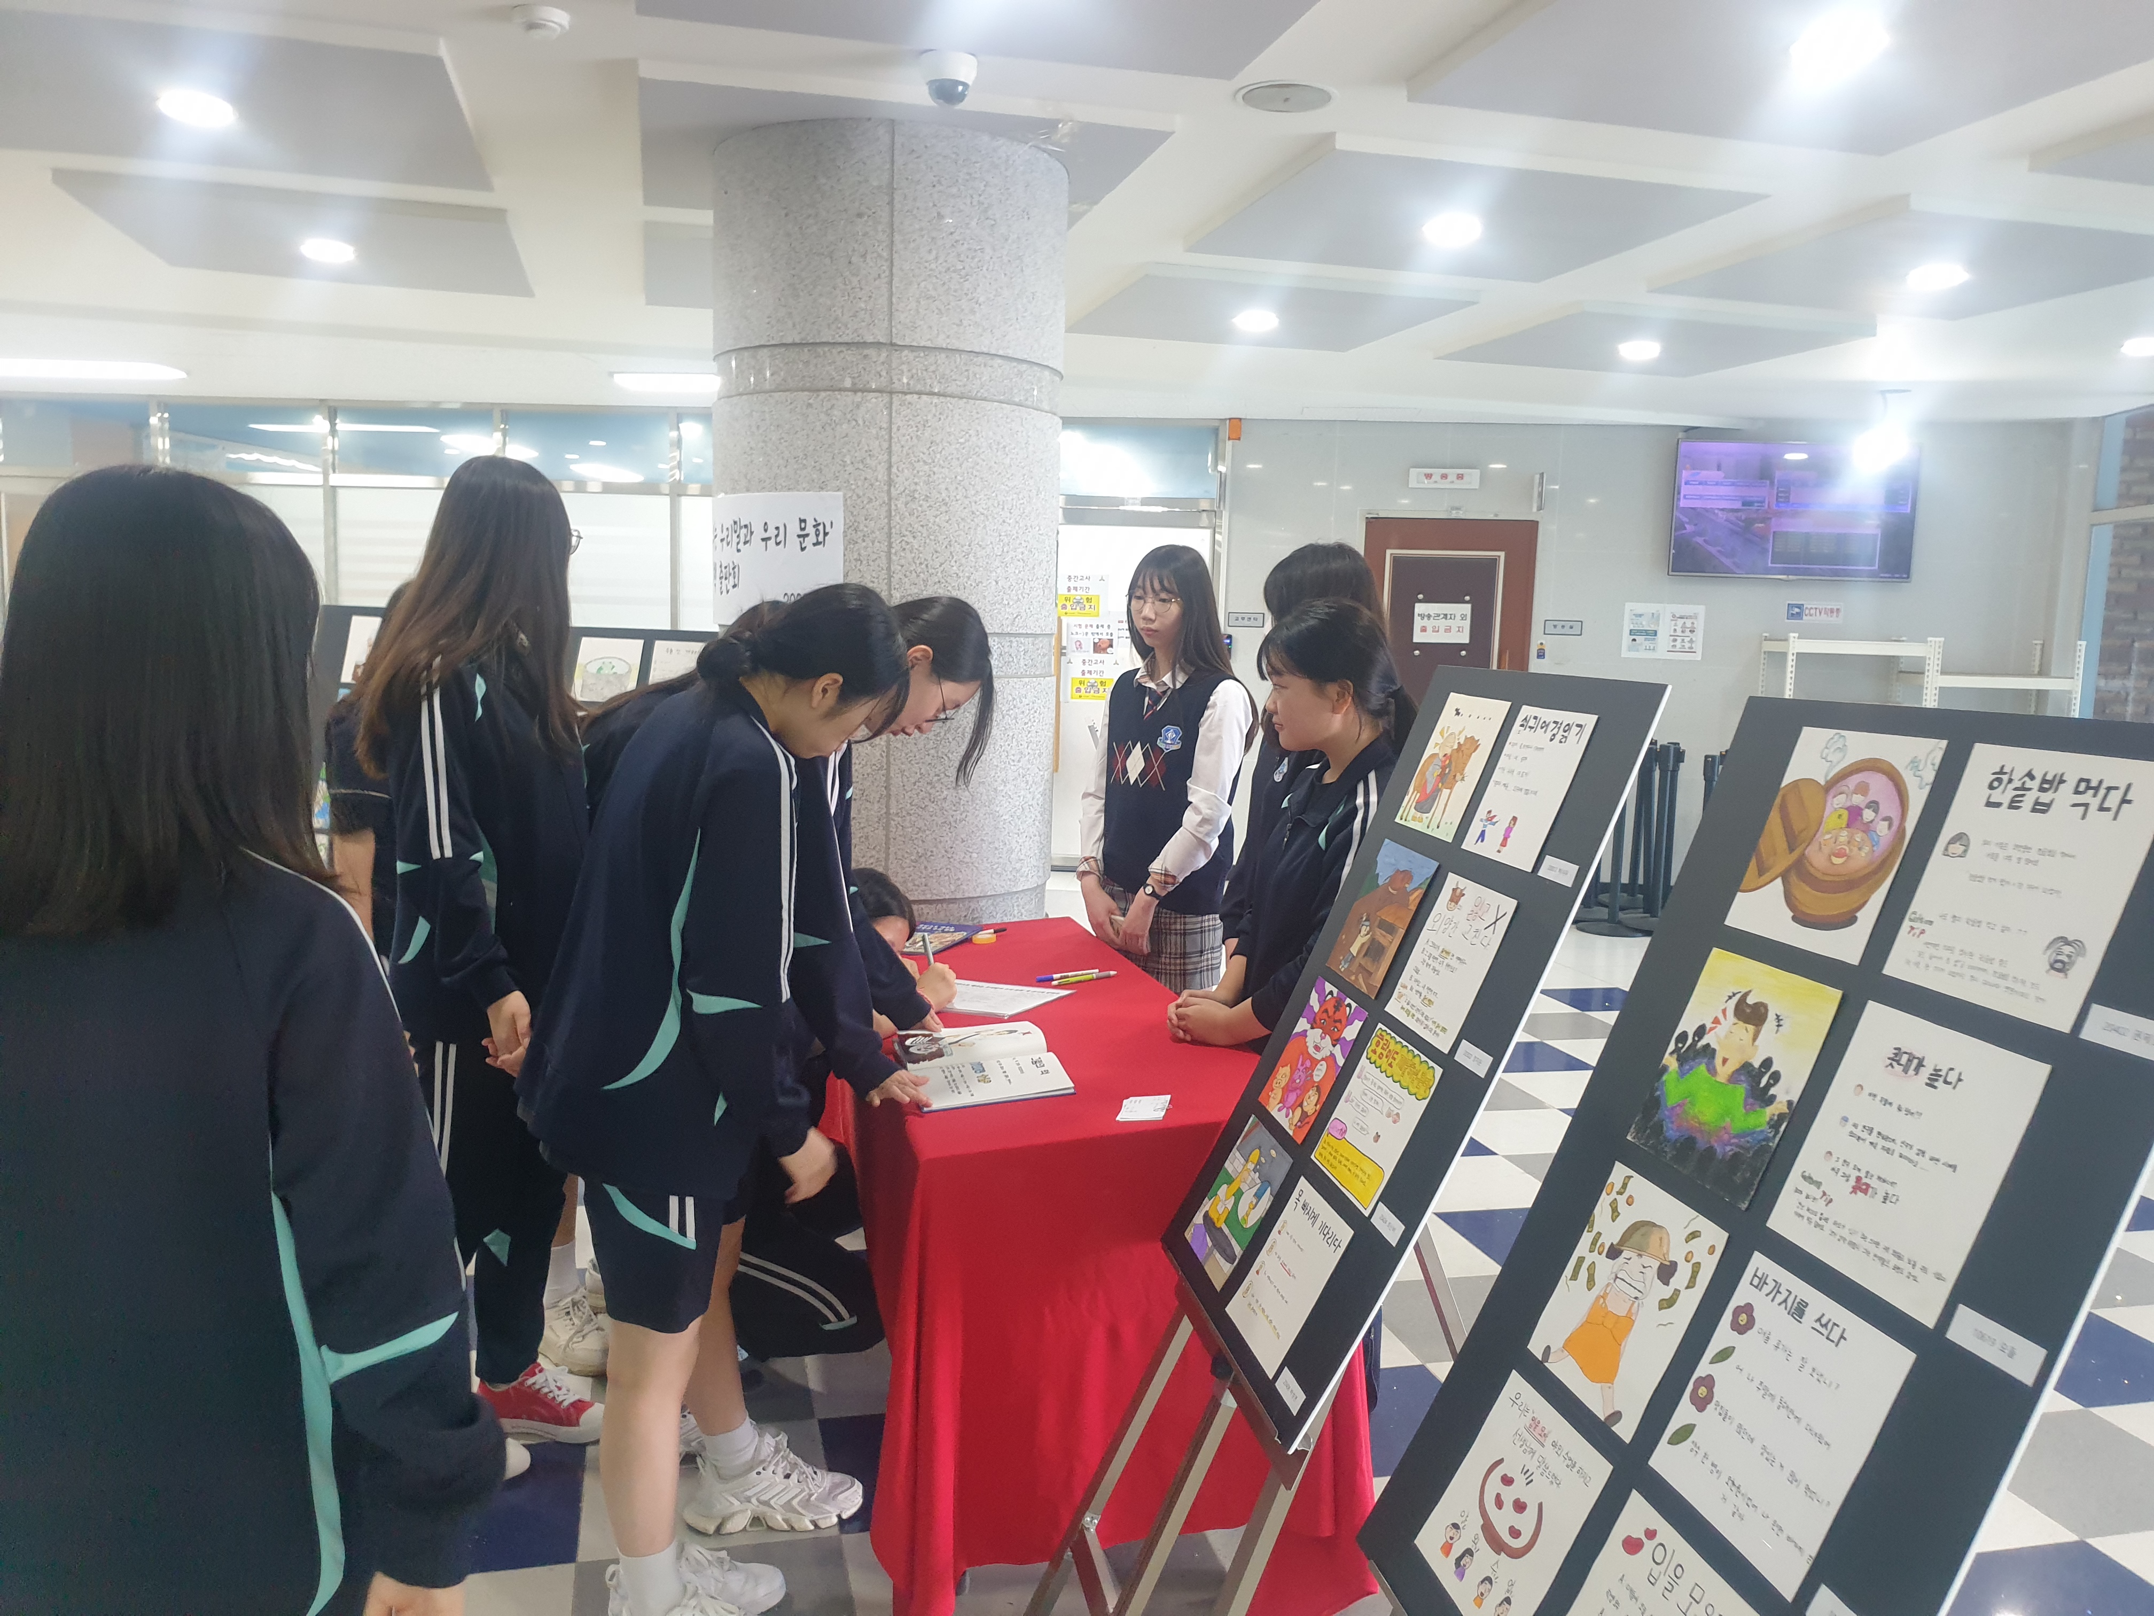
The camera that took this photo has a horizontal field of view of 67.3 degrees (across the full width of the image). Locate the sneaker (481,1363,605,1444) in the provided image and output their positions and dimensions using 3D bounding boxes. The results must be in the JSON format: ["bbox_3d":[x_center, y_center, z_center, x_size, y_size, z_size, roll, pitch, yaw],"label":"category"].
[{"bbox_3d":[-0.945,1.056,2.895,0.260,0.110,0.100,3,6,9],"label":"sneaker"}]

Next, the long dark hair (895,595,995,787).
[{"bbox_3d":[-0.250,-0.199,2.750,0.240,0.320,0.200,1,6,-5],"label":"long dark hair"}]

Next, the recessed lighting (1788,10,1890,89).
[{"bbox_3d":[1.546,-1.549,3.283,0.180,0.040,0.180,0,6,-13],"label":"recessed lighting"}]

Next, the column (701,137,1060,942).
[{"bbox_3d":[-0.527,-0.387,4.498,0.940,2.660,0.940,1,6,-7],"label":"column"}]

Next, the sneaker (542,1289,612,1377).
[{"bbox_3d":[-0.997,1.022,3.211,0.100,0.110,0.260,-4,8,-39],"label":"sneaker"}]

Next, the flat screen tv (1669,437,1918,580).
[{"bbox_3d":[3.947,-1.633,8.907,1.296,0.750,0.060,2,6,4],"label":"flat screen tv"}]

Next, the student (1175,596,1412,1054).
[{"bbox_3d":[0.390,0.388,2.836,0.480,1.520,0.430,0,6,-16],"label":"student"}]

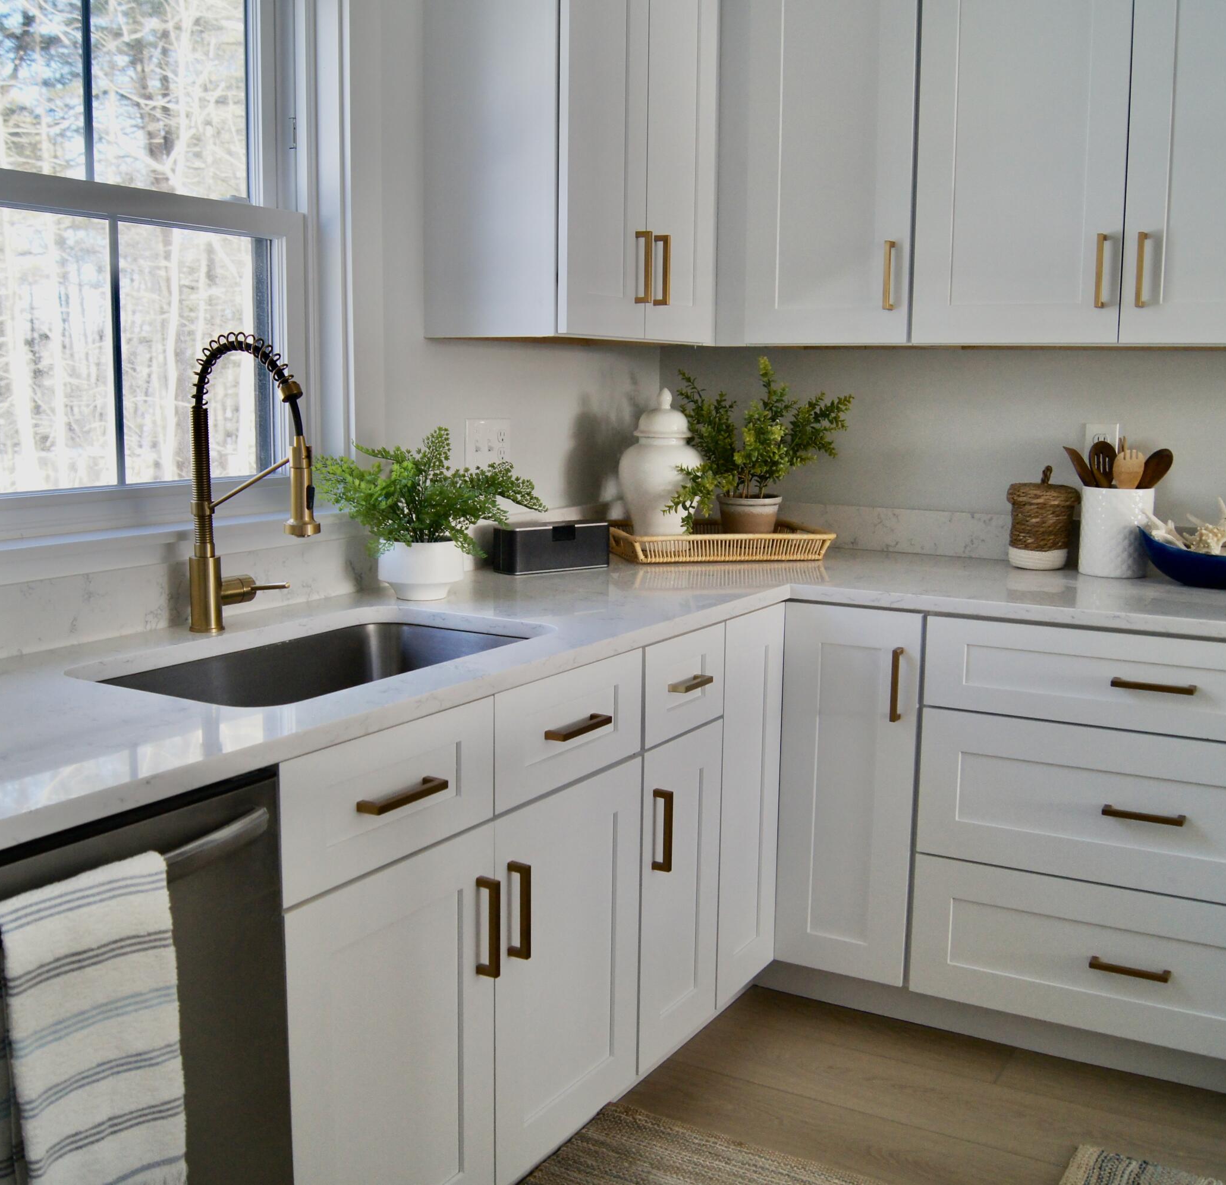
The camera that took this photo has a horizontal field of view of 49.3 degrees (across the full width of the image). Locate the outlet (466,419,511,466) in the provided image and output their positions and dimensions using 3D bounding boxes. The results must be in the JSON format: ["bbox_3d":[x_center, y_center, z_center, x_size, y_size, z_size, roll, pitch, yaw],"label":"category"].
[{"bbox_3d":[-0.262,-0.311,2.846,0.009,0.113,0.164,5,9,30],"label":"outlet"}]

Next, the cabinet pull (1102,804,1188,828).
[{"bbox_3d":[0.956,0.401,2.406,0.137,0.011,0.034,5,10,30],"label":"cabinet pull"}]

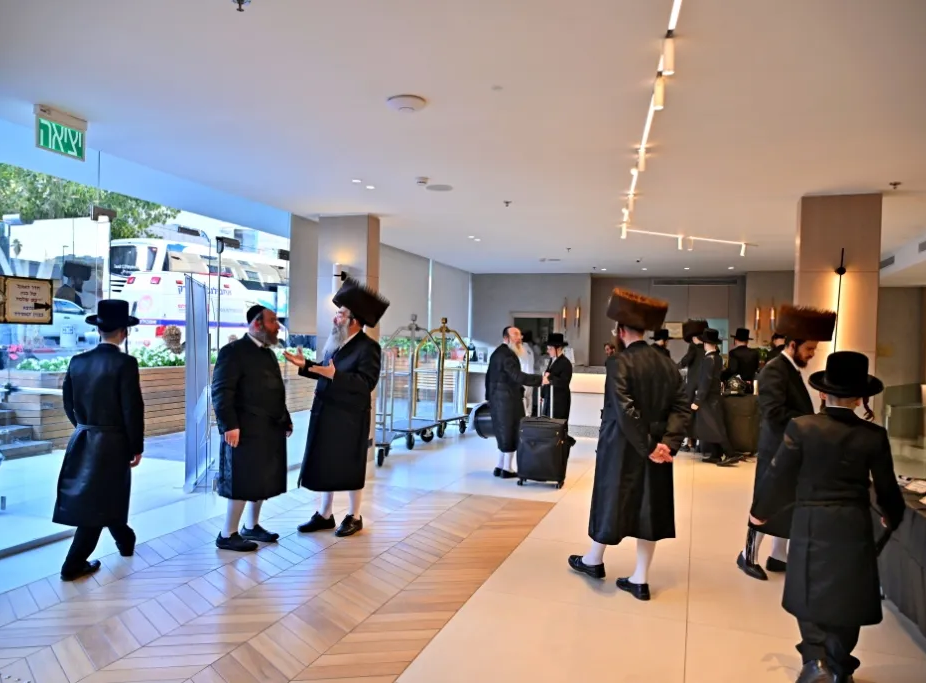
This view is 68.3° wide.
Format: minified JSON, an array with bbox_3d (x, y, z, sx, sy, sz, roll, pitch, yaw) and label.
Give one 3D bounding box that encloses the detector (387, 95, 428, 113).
[{"bbox_3d":[-0.367,-1.530,4.430,0.250,0.055,0.250,2,0,0],"label":"detector"}]

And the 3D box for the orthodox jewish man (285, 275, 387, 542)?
[{"bbox_3d":[-0.997,0.498,5.337,0.640,1.970,0.580,1,0,-26],"label":"orthodox jewish man"}]

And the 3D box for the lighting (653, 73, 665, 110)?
[{"bbox_3d":[1.120,-1.413,3.885,0.056,0.195,0.056,2,0,19],"label":"lighting"}]

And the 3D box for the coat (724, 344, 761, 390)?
[{"bbox_3d":[4.152,0.647,10.247,0.540,1.180,0.340,1,0,20],"label":"coat"}]

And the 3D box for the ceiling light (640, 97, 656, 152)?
[{"bbox_3d":[1.205,-1.418,4.446,0.050,0.050,1.260,1,0,11],"label":"ceiling light"}]

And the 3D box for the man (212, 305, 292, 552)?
[{"bbox_3d":[-1.539,0.601,4.967,0.440,1.740,0.560,1,0,21],"label":"man"}]

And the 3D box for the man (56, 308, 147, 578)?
[{"bbox_3d":[-2.420,0.615,4.550,0.540,1.770,0.480,2,0,2],"label":"man"}]

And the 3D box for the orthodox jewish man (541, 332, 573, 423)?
[{"bbox_3d":[1.124,0.708,8.097,0.420,1.630,0.440,1,0,-26],"label":"orthodox jewish man"}]

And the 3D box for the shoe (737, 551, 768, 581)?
[{"bbox_3d":[2.020,1.565,4.770,0.105,0.110,0.285,2,0,-25],"label":"shoe"}]

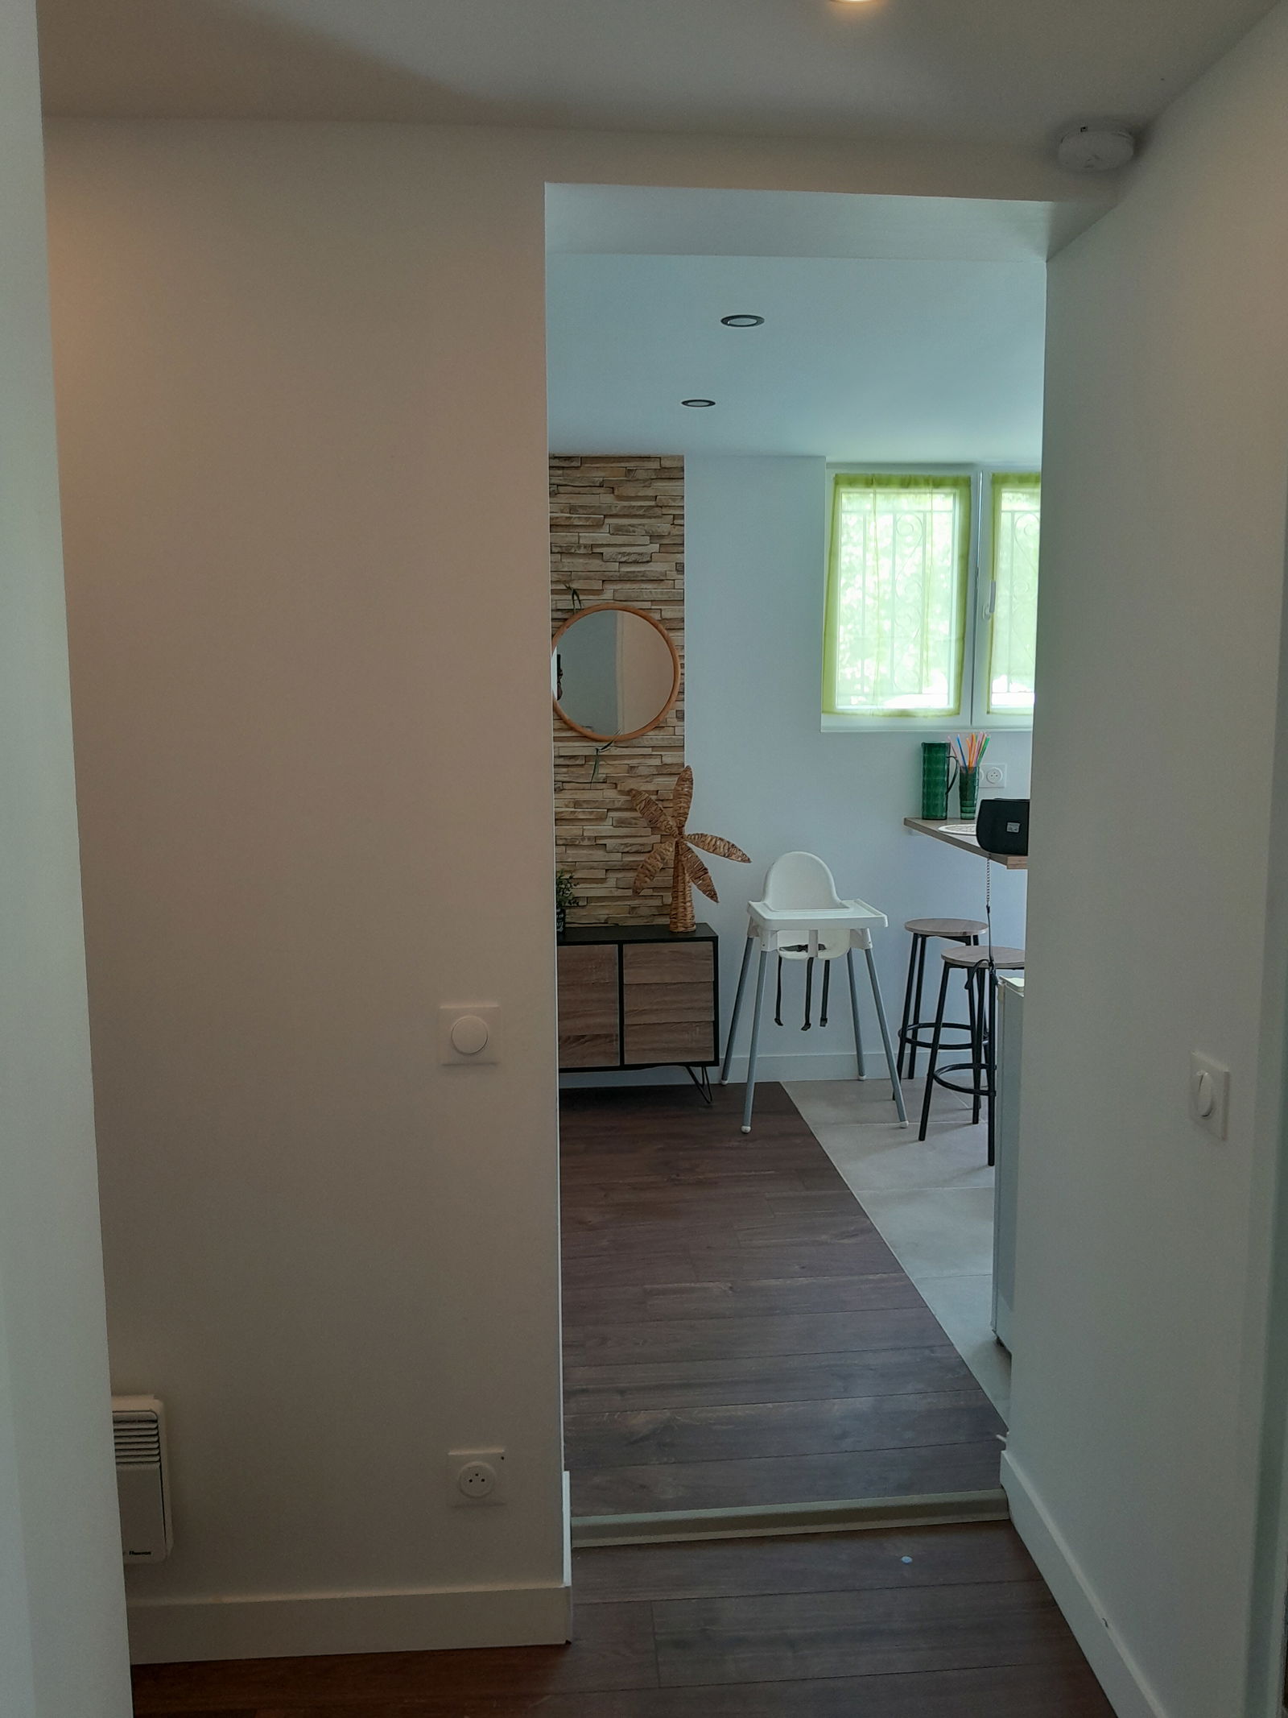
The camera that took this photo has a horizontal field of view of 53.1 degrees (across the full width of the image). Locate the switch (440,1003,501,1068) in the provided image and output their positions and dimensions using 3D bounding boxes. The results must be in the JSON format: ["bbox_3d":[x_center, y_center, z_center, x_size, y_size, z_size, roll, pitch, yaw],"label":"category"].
[{"bbox_3d":[-0.250,0.254,1.854,0.083,0.083,0.012,-1,7,-5],"label":"switch"}]

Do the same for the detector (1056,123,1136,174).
[{"bbox_3d":[0.603,-0.957,1.718,0.105,0.036,0.105,-1,7,-5],"label":"detector"}]

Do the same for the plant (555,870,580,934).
[{"bbox_3d":[-0.327,0.155,4.660,0.180,0.230,0.170,-1,7,-5],"label":"plant"}]

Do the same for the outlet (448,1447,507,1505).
[{"bbox_3d":[-0.249,0.927,1.935,0.083,0.083,0.013,-1,7,-5],"label":"outlet"}]

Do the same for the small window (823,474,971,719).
[{"bbox_3d":[0.952,-0.986,4.870,0.595,0.930,0.060,-1,7,-5],"label":"small window"}]

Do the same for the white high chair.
[{"bbox_3d":[0.594,0.436,4.613,0.565,0.904,0.600,-1,7,-5],"label":"white high chair"}]

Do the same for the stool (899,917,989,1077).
[{"bbox_3d":[1.112,0.554,4.748,0.345,0.634,0.345,2,7,19],"label":"stool"}]

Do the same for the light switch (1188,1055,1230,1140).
[{"bbox_3d":[0.687,0.287,1.567,0.012,0.083,0.083,-1,7,-5],"label":"light switch"}]

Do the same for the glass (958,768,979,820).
[{"bbox_3d":[1.214,-0.244,4.808,0.076,0.197,0.076,-1,7,-5],"label":"glass"}]

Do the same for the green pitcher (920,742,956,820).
[{"bbox_3d":[1.100,-0.289,4.793,0.139,0.284,0.100,-1,7,-11],"label":"green pitcher"}]

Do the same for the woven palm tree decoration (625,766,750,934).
[{"bbox_3d":[0.163,-0.038,4.636,0.452,0.590,0.250,-1,7,-5],"label":"woven palm tree decoration"}]

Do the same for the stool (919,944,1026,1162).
[{"bbox_3d":[1.116,0.620,4.196,0.345,0.634,0.345,0,7,0],"label":"stool"}]

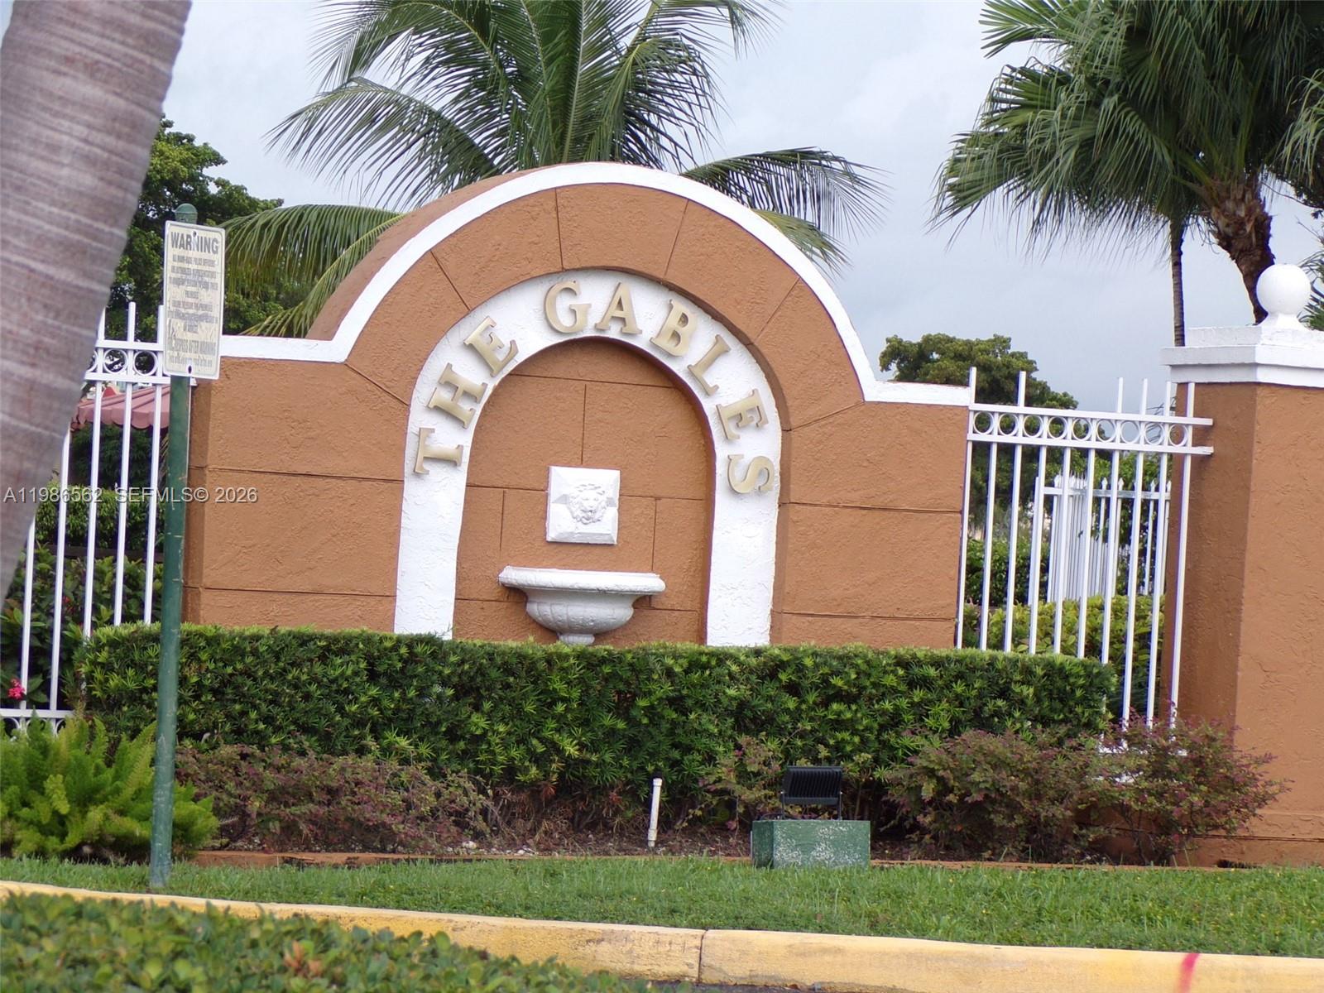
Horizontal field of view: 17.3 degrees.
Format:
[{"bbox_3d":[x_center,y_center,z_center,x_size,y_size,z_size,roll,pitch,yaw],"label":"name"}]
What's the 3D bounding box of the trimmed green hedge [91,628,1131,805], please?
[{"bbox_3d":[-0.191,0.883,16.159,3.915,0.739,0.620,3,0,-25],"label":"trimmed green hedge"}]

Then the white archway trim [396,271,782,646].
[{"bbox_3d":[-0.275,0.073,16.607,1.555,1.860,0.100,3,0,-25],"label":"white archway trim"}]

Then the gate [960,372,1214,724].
[{"bbox_3d":[1.709,0.343,17.646,1.139,1.651,0.050,3,0,-25],"label":"gate"}]

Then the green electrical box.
[{"bbox_3d":[0.540,1.292,16.030,0.397,0.194,0.194,3,0,-25],"label":"green electrical box"}]

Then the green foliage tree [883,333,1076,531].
[{"bbox_3d":[4.484,-0.201,61.987,3.100,4.236,3.100,3,0,0],"label":"green foliage tree"}]

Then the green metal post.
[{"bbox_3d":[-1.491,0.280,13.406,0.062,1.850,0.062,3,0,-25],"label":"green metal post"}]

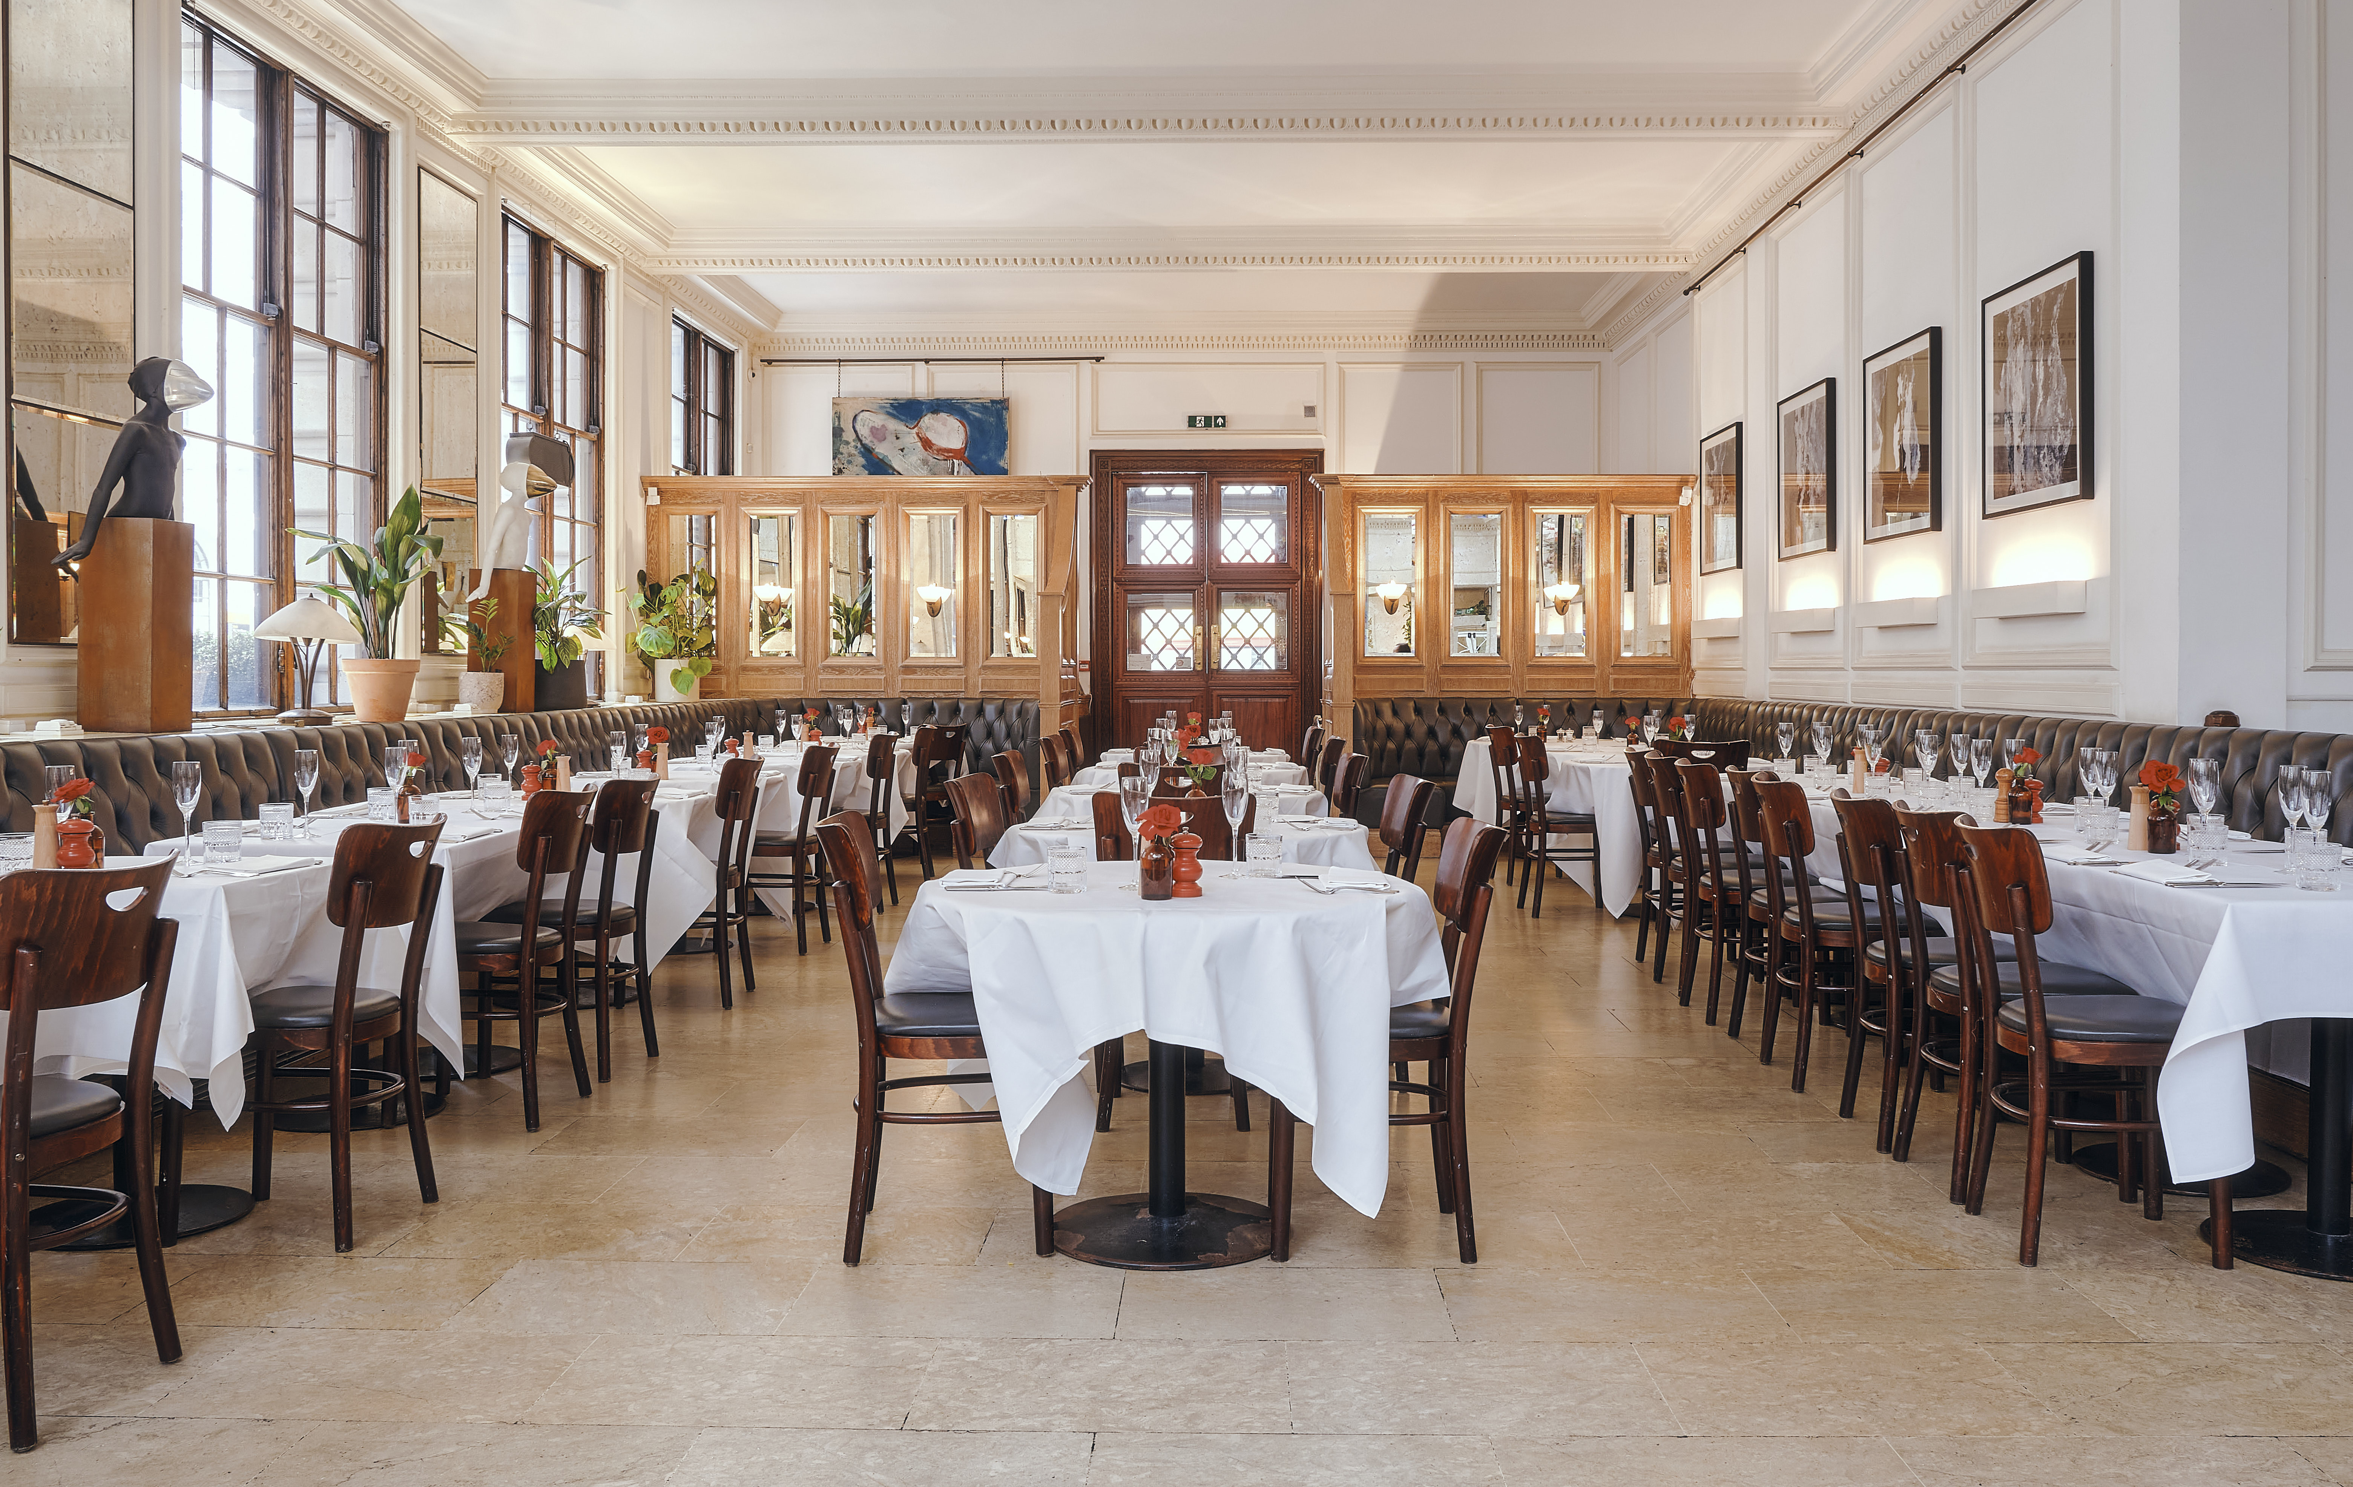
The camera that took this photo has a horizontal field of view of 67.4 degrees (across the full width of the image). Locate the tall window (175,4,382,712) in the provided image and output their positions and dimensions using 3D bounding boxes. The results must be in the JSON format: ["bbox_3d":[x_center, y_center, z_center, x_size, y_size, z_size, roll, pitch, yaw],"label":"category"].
[{"bbox_3d":[-3.537,-1.400,7.000,0.130,2.500,1.580,0,2,2],"label":"tall window"}]

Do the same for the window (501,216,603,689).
[{"bbox_3d":[-3.686,-1.612,10.460,0.140,2.640,1.520,0,2,2],"label":"window"}]

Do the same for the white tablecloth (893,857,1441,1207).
[{"bbox_3d":[-0.028,0.588,3.750,1.180,0.570,1.100,0,2,0],"label":"white tablecloth"}]

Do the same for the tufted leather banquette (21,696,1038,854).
[{"bbox_3d":[-2.055,0.382,7.700,2.050,1.010,8.400,0,2,2],"label":"tufted leather banquette"}]

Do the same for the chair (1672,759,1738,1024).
[{"bbox_3d":[1.990,0.498,6.040,0.480,0.865,0.430,0,2,-2],"label":"chair"}]

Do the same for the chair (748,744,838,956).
[{"bbox_3d":[-1.718,0.438,7.480,0.480,0.865,0.430,0,2,8],"label":"chair"}]

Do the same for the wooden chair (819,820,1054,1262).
[{"bbox_3d":[-0.490,0.605,3.755,0.480,0.880,0.415,0,2,-3],"label":"wooden chair"}]

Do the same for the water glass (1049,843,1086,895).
[{"bbox_3d":[-0.234,0.266,3.783,0.078,0.103,0.078,0,2,2],"label":"water glass"}]

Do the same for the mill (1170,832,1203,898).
[{"bbox_3d":[0.020,0.242,3.600,0.064,0.135,0.064,0,2,0],"label":"mill"}]

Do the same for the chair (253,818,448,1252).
[{"bbox_3d":[-1.890,0.601,3.850,0.500,0.885,0.430,0,2,6],"label":"chair"}]

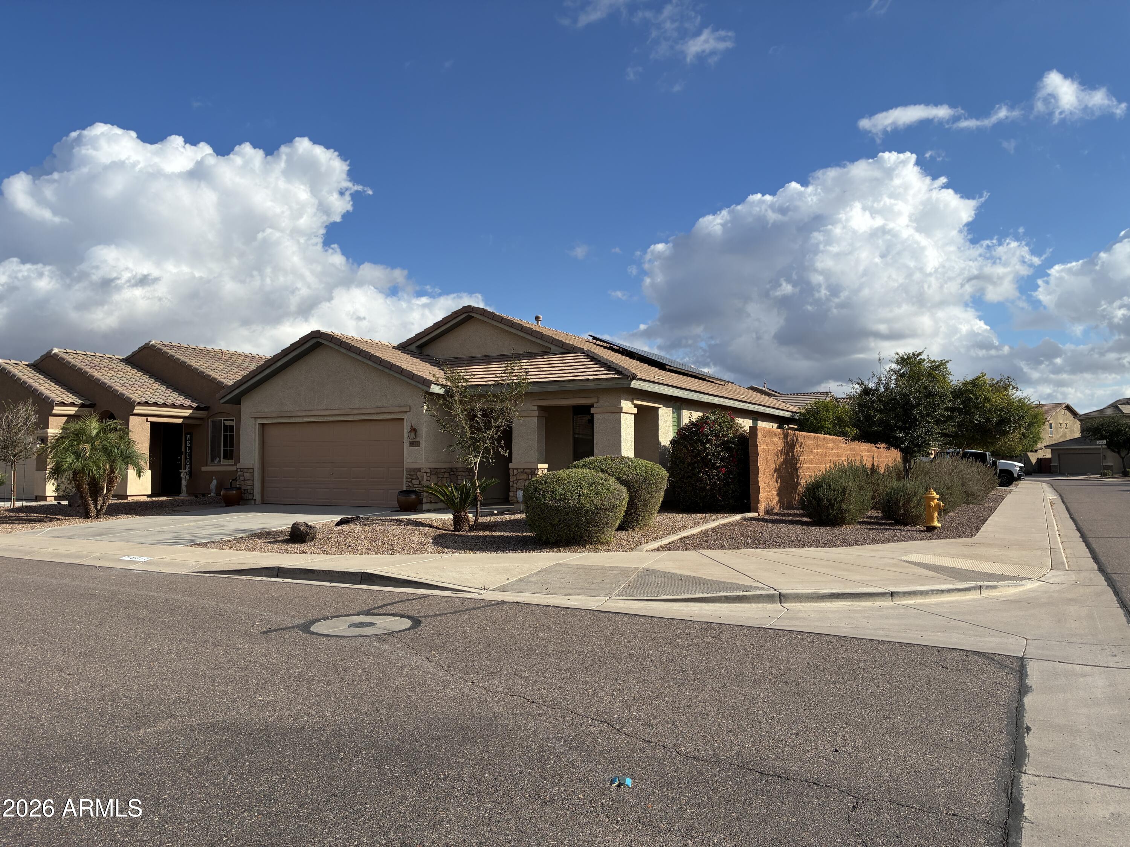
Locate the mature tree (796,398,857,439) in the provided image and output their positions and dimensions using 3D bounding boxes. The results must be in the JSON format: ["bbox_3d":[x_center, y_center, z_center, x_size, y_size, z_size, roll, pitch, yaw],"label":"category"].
[{"bbox_3d":[9.686,0.821,31.293,2.500,3.500,2.500,-2,-3,29],"label":"mature tree"}]

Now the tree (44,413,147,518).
[{"bbox_3d":[-11.510,1.038,20.800,2.150,2.500,2.150,-2,-3,29],"label":"tree"}]

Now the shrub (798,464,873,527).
[{"bbox_3d":[5.802,1.514,18.200,1.500,1.320,1.450,-2,-3,29],"label":"shrub"}]

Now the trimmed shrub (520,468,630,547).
[{"bbox_3d":[0.194,1.418,14.796,1.800,1.280,1.750,0,-3,0],"label":"trimmed shrub"}]

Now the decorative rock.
[{"bbox_3d":[-4.649,1.932,15.100,0.480,0.380,0.430,-2,-3,29],"label":"decorative rock"}]

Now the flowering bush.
[{"bbox_3d":[3.537,0.887,20.800,1.950,2.450,1.850,-2,-3,29],"label":"flowering bush"}]

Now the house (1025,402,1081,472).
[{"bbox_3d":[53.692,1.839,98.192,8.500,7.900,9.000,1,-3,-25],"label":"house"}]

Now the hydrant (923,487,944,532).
[{"bbox_3d":[7.170,1.673,16.500,0.400,0.850,0.400,-2,-3,29],"label":"hydrant"}]

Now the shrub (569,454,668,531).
[{"bbox_3d":[0.976,1.314,16.253,1.980,1.410,1.900,0,-3,0],"label":"shrub"}]

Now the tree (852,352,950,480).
[{"bbox_3d":[8.554,0.269,21.509,2.550,4.150,2.500,-2,-3,29],"label":"tree"}]

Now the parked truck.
[{"bbox_3d":[22.334,2.528,47.367,5.850,1.940,2.050,-2,-3,29],"label":"parked truck"}]

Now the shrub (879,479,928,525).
[{"bbox_3d":[7.368,1.694,18.400,1.150,1.020,1.100,-2,-3,29],"label":"shrub"}]

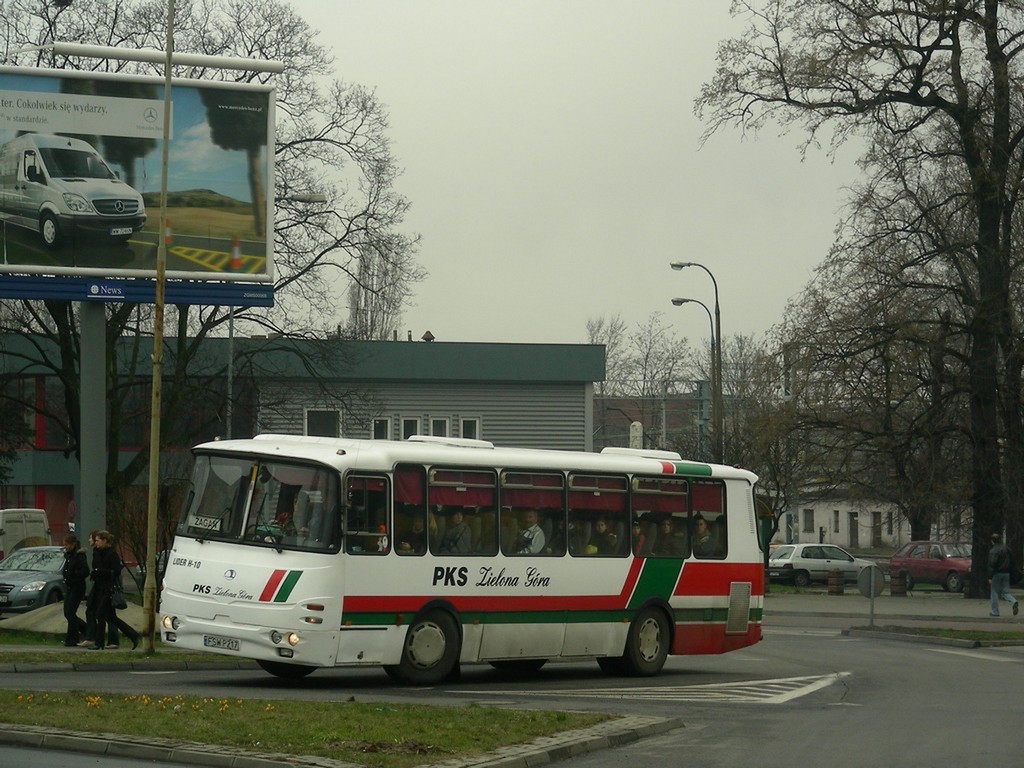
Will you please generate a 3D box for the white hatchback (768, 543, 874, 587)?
[{"bbox_3d":[9.793,5.821,107.500,3.710,1.390,1.630,2,-3,-38],"label":"white hatchback"}]

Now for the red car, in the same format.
[{"bbox_3d":[11.968,5.036,92.500,1.640,1.410,3.950,1,-3,-23],"label":"red car"}]

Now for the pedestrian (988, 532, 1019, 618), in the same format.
[{"bbox_3d":[10.366,4.039,70.500,0.620,1.750,0.520,-2,-3,38],"label":"pedestrian"}]

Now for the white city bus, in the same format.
[{"bbox_3d":[-0.399,2.206,42.853,2.500,3.030,10.000,2,-2,35],"label":"white city bus"}]

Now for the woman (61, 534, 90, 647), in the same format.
[{"bbox_3d":[-6.306,2.993,48.400,0.450,1.620,0.480,0,-2,-13],"label":"woman"}]

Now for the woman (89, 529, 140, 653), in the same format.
[{"bbox_3d":[-5.684,2.953,47.800,0.720,1.710,0.520,0,-2,-6],"label":"woman"}]

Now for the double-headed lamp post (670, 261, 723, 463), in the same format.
[{"bbox_3d":[6.094,1.217,110.000,1.750,10.500,0.330,0,-2,3],"label":"double-headed lamp post"}]

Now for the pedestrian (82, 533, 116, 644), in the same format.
[{"bbox_3d":[-5.987,2.980,48.400,0.580,1.680,0.480,0,-2,-5],"label":"pedestrian"}]

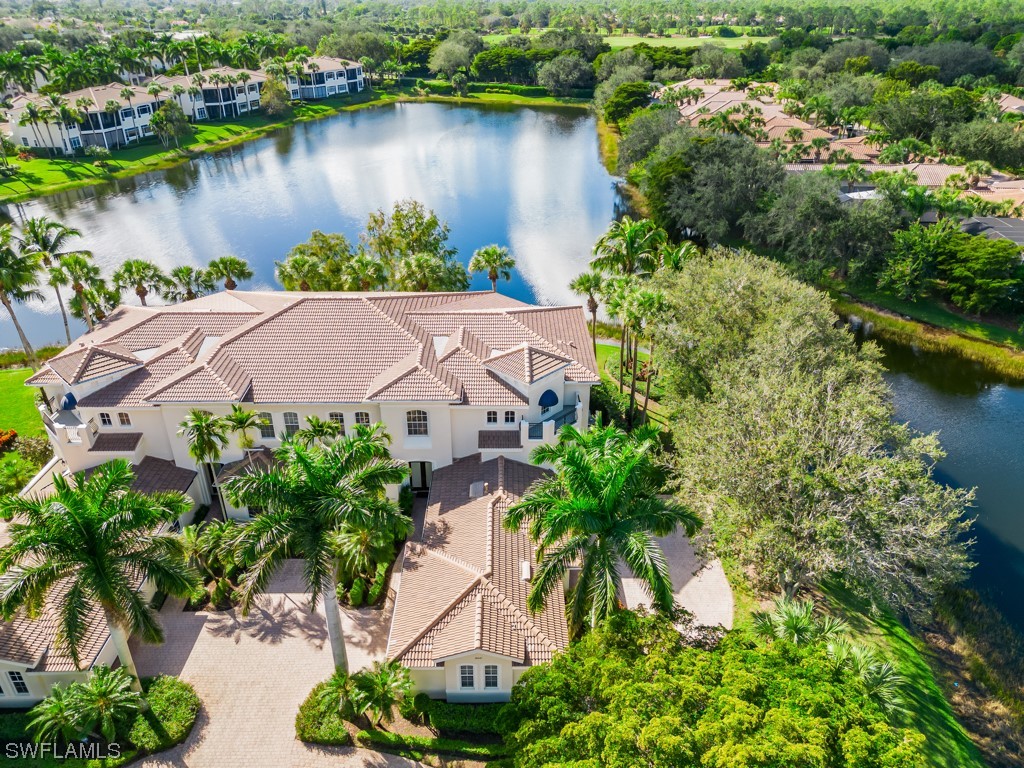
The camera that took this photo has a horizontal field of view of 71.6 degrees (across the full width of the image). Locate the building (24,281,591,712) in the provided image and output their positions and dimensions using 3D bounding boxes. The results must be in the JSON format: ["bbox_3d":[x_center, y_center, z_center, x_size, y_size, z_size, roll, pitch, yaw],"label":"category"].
[{"bbox_3d":[-12.607,2.427,45.796,36.277,11.062,34.084,0,29,0],"label":"building"}]

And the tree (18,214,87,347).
[{"bbox_3d":[-35.878,-7.250,57.482,5.300,12.800,5.300,0,30,0],"label":"tree"}]

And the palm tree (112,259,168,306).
[{"bbox_3d":[-30.281,-6.051,59.073,4.460,9.180,4.460,0,30,0],"label":"palm tree"}]

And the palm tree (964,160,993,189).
[{"bbox_3d":[62.528,-25.890,95.578,3.720,8.180,3.720,0,30,0],"label":"palm tree"}]

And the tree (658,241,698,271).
[{"bbox_3d":[13.416,-6.506,58.382,4.600,10.920,4.600,0,30,0],"label":"tree"}]

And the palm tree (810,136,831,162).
[{"bbox_3d":[56.373,-40.977,129.740,3.488,7.076,3.488,0,29,0],"label":"palm tree"}]

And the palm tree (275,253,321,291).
[{"bbox_3d":[-19.135,-6.725,64.076,3.986,9.767,3.986,0,29,0],"label":"palm tree"}]

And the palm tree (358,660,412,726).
[{"bbox_3d":[-5.300,13.260,29.662,2.250,2.850,2.200,0,29,0],"label":"palm tree"}]

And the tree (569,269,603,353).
[{"bbox_3d":[6.478,-5.264,61.807,3.189,9.269,3.090,0,29,0],"label":"tree"}]

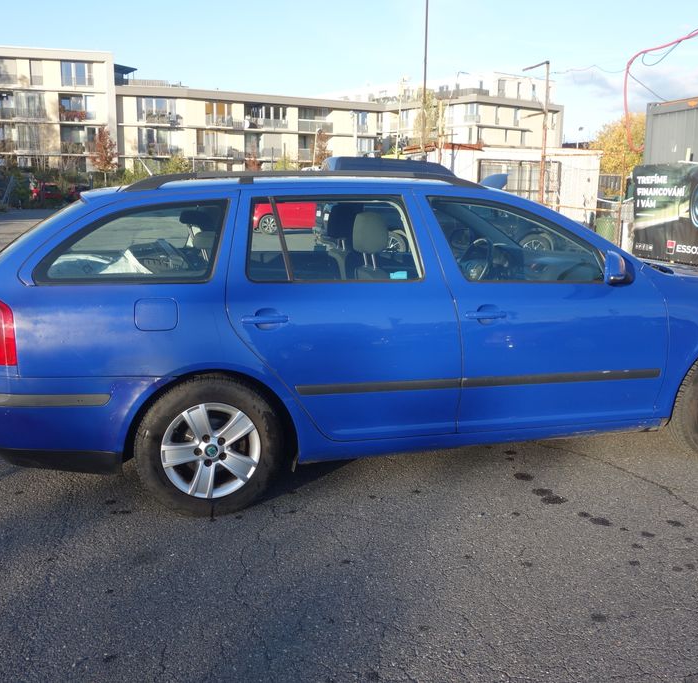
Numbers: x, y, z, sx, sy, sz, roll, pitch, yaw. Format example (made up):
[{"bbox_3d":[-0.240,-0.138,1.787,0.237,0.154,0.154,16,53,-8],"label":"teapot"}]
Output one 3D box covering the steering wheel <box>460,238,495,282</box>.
[{"bbox_3d":[0.762,-0.483,4.756,0.120,0.375,0.375,22,4,-17],"label":"steering wheel"}]

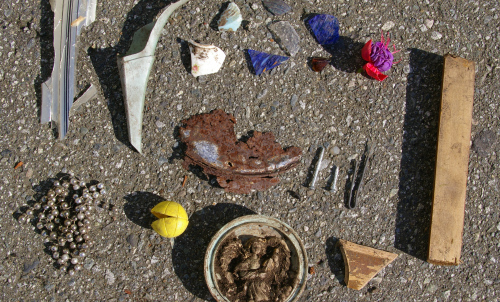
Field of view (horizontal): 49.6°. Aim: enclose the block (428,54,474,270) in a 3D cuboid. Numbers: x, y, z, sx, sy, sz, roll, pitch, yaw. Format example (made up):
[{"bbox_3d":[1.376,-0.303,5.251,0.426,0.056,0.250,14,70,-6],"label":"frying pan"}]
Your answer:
[{"bbox_3d":[0.199,0.009,0.539,0.030,0.020,0.204,6,85,3],"label":"block"}]

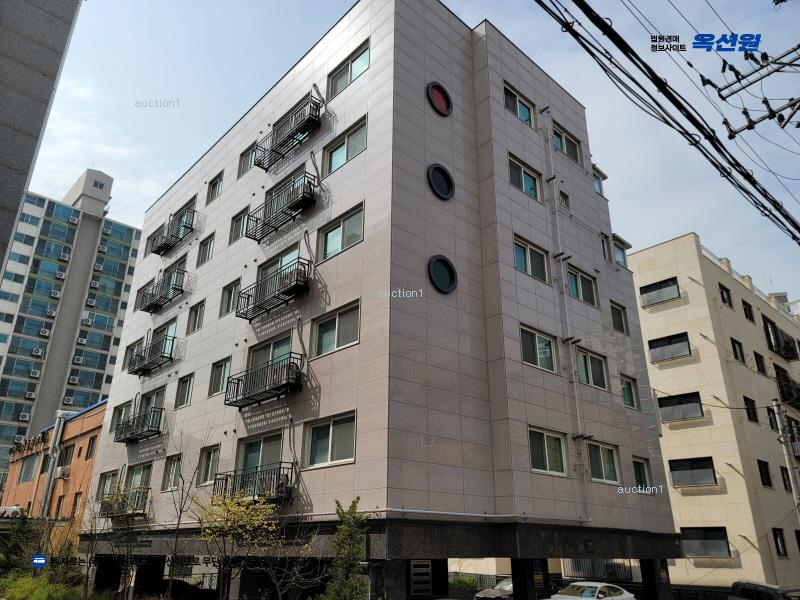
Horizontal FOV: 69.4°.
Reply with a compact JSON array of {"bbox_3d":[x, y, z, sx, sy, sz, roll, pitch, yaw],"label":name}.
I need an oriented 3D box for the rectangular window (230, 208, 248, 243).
[{"bbox_3d":[-5.832,-2.685,21.300,0.150,1.154,1.278,20,-30,-39],"label":"rectangular window"}]

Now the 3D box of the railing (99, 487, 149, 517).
[{"bbox_3d":[-10.236,7.562,21.484,0.462,0.894,3.507,20,-28,-39],"label":"railing"}]

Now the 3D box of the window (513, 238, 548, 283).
[{"bbox_3d":[3.899,-1.146,17.208,1.758,1.113,0.150,20,-28,-39],"label":"window"}]

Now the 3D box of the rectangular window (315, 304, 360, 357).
[{"bbox_3d":[-1.646,0.816,14.881,0.150,1.187,2.101,20,-29,-39],"label":"rectangular window"}]

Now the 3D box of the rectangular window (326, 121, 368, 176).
[{"bbox_3d":[-1.561,-4.426,17.115,0.180,1.189,2.171,20,-29,-39],"label":"rectangular window"}]

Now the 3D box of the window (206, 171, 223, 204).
[{"bbox_3d":[-7.705,-4.621,24.352,0.150,1.187,1.350,20,-29,-39],"label":"window"}]

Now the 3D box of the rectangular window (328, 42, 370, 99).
[{"bbox_3d":[-1.544,-7.037,17.926,0.150,1.166,2.089,20,-28,-39],"label":"rectangular window"}]

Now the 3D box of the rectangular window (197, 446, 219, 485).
[{"bbox_3d":[-5.924,5.168,18.070,0.150,1.187,1.353,20,-29,-39],"label":"rectangular window"}]

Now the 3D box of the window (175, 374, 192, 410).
[{"bbox_3d":[-7.766,3.329,21.029,0.150,1.187,1.350,20,-29,-39],"label":"window"}]

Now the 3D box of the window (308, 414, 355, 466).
[{"bbox_3d":[-1.655,3.382,13.761,0.150,1.162,2.054,20,-30,-39],"label":"window"}]

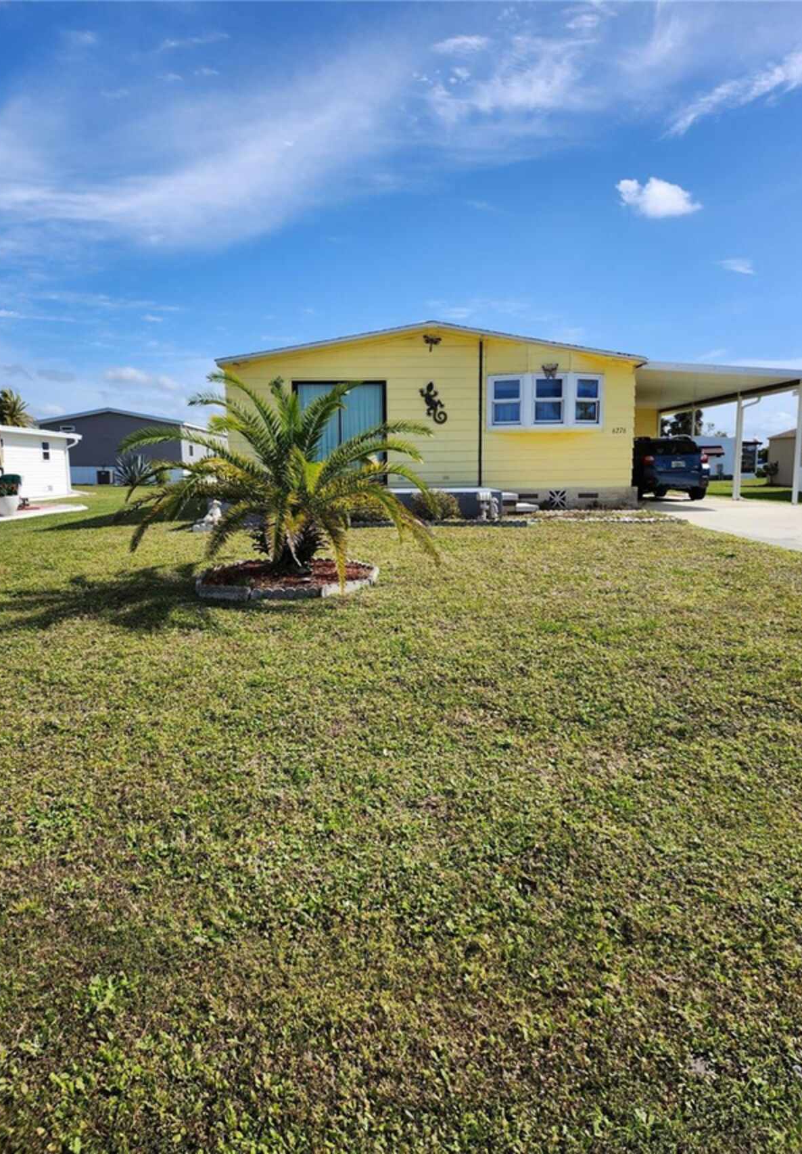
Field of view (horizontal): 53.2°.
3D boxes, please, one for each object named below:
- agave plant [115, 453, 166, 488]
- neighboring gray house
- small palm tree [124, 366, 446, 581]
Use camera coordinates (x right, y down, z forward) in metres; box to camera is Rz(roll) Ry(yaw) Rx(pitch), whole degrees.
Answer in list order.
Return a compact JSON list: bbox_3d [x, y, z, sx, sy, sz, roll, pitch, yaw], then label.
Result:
[{"bbox_3d":[-13.392,-5.462,40.635,2.350,1.700,2.350,0,8,0],"label":"agave plant"},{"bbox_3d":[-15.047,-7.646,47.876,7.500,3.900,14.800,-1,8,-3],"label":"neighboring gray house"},{"bbox_3d":[-1.143,-0.931,7.544,2.900,1.980,2.900,-1,8,-3],"label":"small palm tree"}]

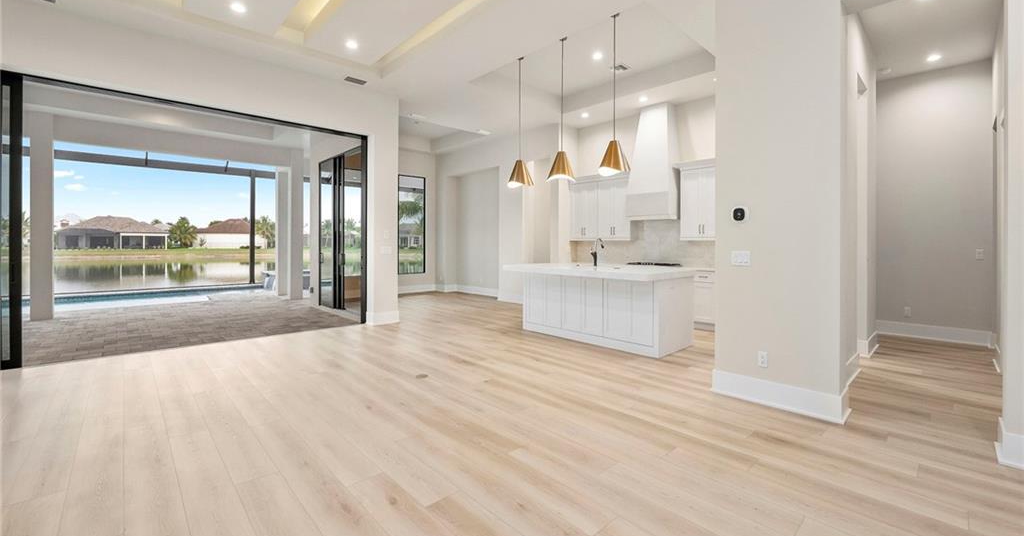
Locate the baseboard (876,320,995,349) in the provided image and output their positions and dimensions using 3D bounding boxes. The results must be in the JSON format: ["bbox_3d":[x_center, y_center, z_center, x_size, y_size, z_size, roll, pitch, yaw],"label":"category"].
[{"bbox_3d":[5.561,0.865,5.287,0.025,0.187,1.046,-2,3,-43],"label":"baseboard"}]

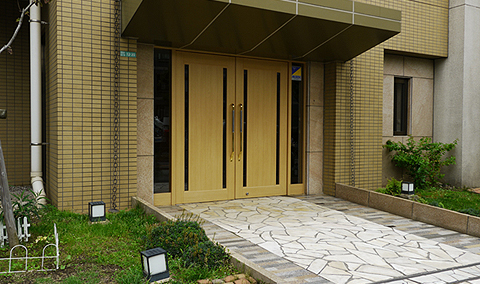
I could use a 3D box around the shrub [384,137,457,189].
[{"bbox_3d":[3.136,0.362,8.101,1.248,0.905,0.780,0,1,-30],"label":"shrub"}]

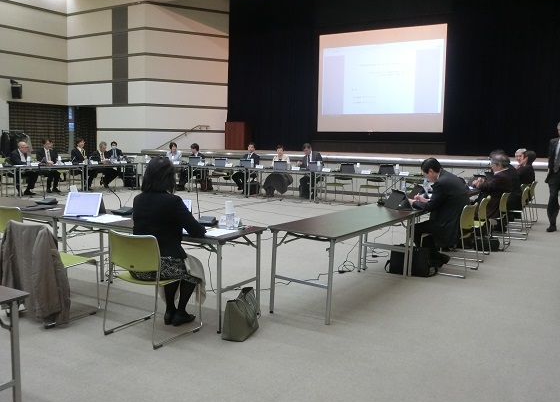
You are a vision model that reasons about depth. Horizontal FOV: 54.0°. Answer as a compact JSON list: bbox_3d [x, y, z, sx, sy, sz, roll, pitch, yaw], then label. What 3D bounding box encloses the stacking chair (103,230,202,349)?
[{"bbox_3d":[-0.906,0.579,4.005,0.525,0.770,0.550,5,7,31],"label":"stacking chair"}]

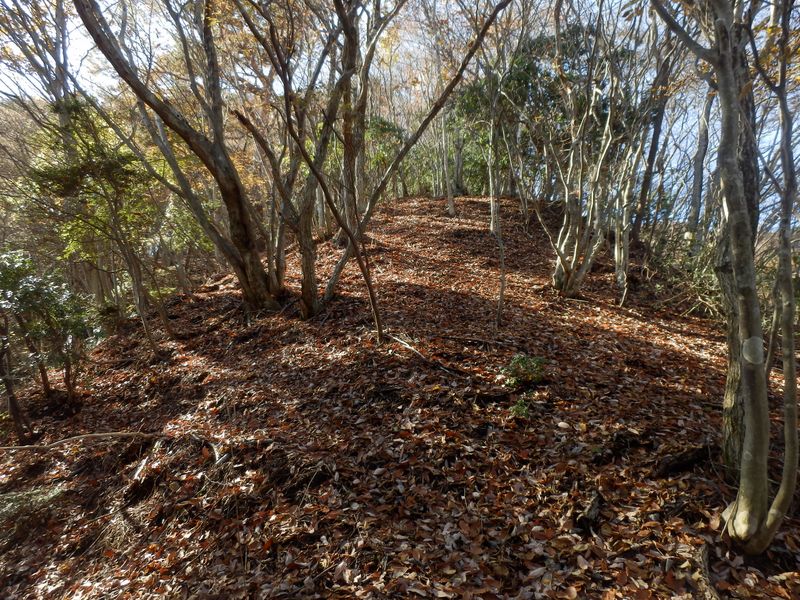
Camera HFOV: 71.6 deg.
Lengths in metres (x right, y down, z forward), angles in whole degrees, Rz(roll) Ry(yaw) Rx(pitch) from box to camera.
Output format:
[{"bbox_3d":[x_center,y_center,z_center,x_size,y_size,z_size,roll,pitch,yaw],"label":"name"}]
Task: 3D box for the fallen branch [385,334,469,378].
[{"bbox_3d":[0.225,0.540,5.680,0.140,0.080,1.650,-6,14,-26],"label":"fallen branch"}]

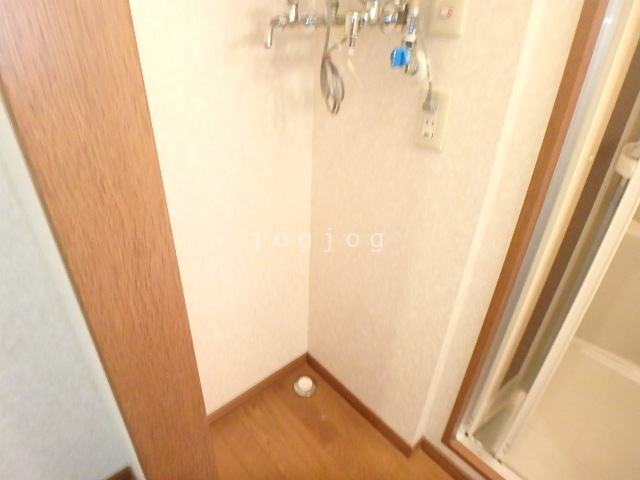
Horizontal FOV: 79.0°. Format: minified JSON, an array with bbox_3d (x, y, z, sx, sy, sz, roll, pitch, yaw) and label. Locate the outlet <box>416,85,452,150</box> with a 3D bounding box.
[{"bbox_3d":[0.232,-0.249,0.809,0.014,0.120,0.070,-23,39,-36],"label":"outlet"}]

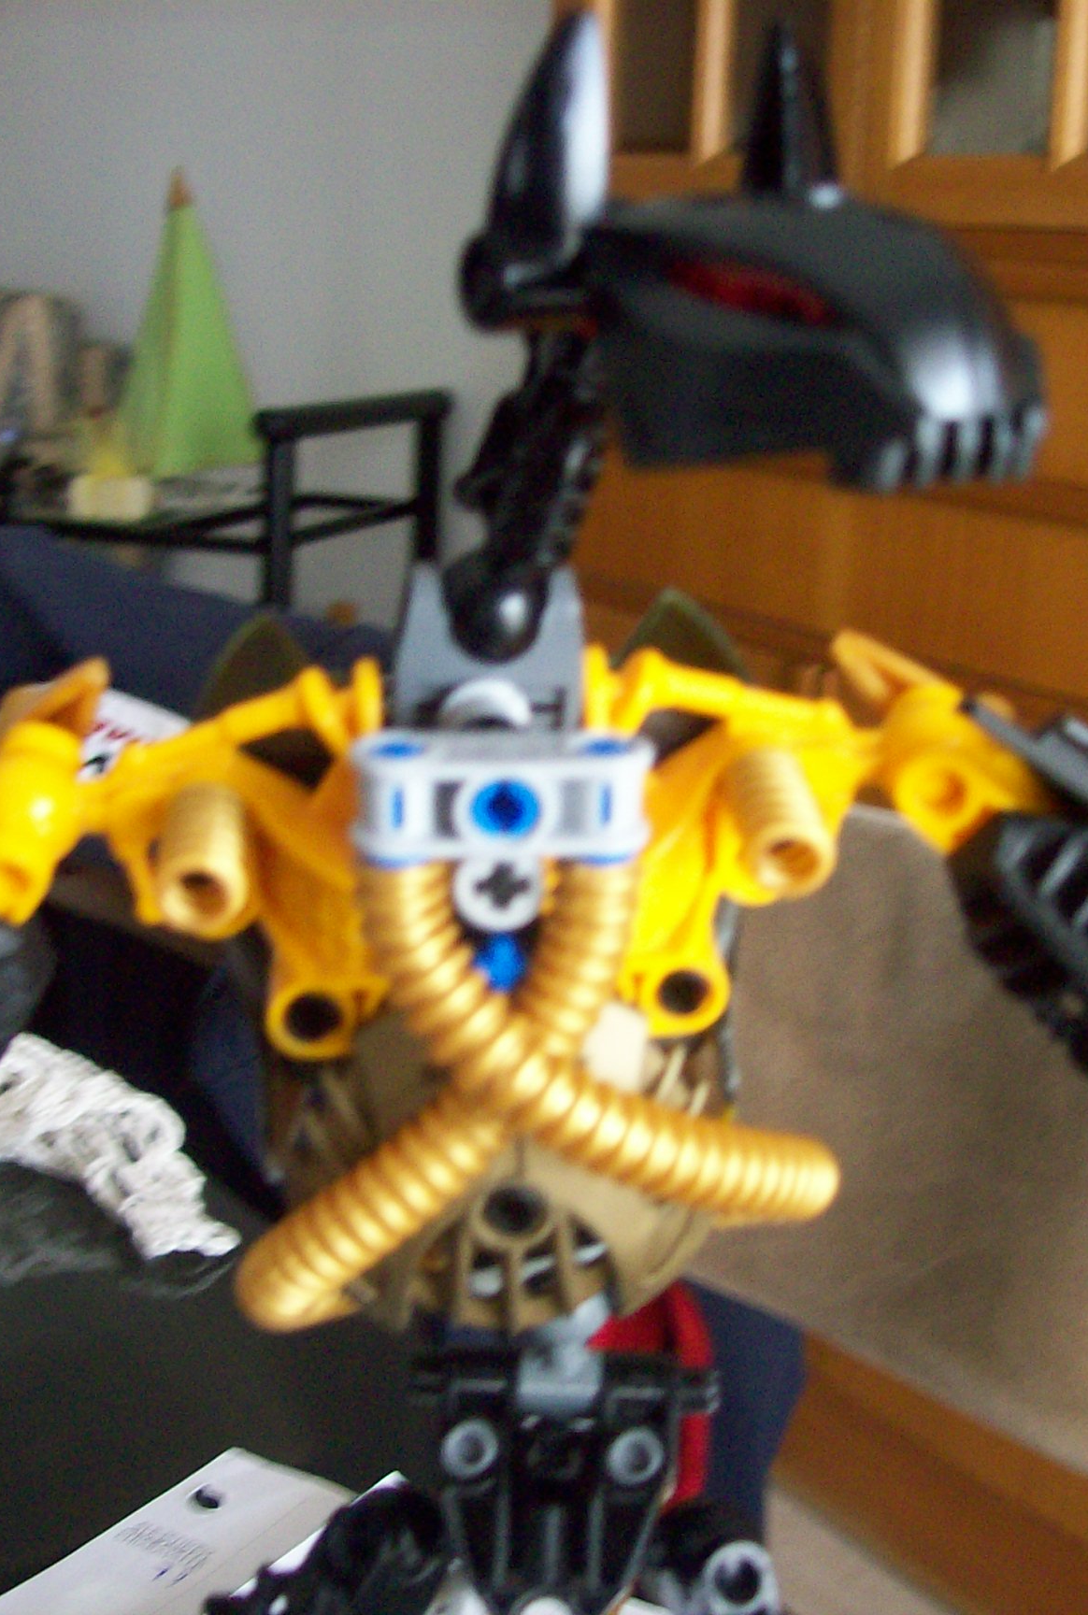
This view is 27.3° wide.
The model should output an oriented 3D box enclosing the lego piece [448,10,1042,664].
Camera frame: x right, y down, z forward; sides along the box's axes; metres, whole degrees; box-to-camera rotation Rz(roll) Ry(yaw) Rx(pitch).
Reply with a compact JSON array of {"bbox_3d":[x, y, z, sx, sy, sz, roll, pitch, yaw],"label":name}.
[{"bbox_3d":[0.020,-0.040,0.203,0.052,0.058,0.041,12,17,34],"label":"lego piece"}]

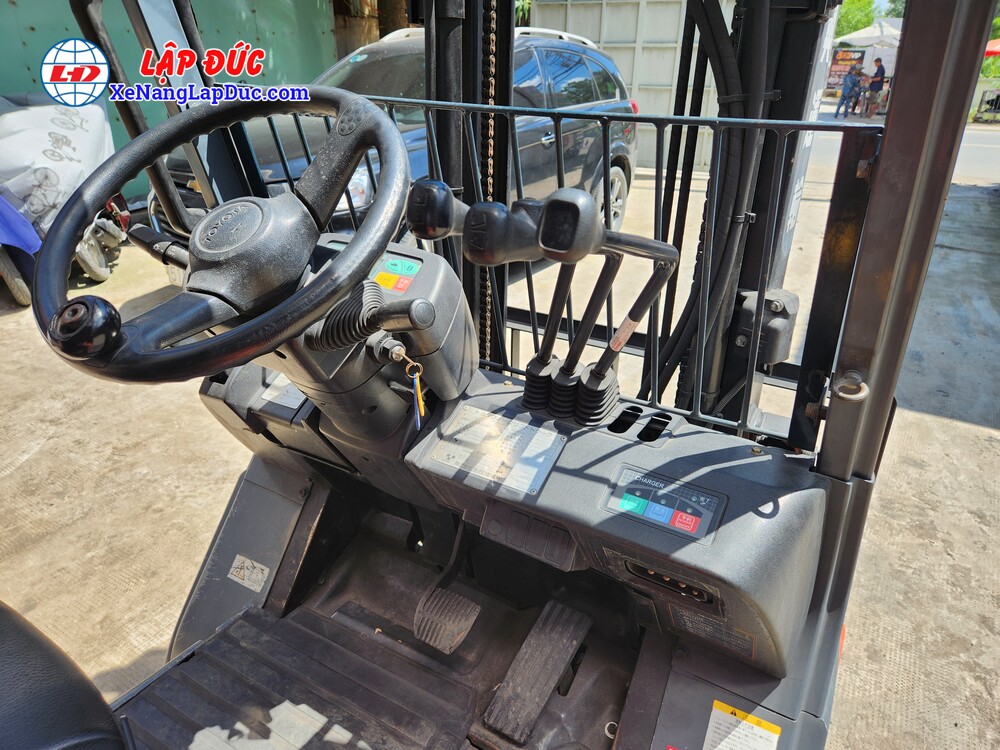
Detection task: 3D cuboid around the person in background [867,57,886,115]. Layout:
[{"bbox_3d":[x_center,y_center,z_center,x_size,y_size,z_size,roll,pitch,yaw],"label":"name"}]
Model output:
[{"bbox_3d":[11.683,-8.892,20.617,0.380,1.736,0.500,-7,26,-13],"label":"person in background"}]

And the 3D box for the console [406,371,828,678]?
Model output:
[{"bbox_3d":[0.121,0.148,0.805,0.475,0.200,0.200,12,28,25],"label":"console"}]

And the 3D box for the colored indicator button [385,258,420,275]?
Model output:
[{"bbox_3d":[-0.117,-0.130,0.800,0.050,0.005,0.020,12,63,25],"label":"colored indicator button"}]

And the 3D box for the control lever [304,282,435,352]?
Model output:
[{"bbox_3d":[-0.130,-0.062,0.690,0.121,0.056,0.056,4,25,9],"label":"control lever"}]

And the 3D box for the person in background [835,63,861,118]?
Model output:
[{"bbox_3d":[11.153,-9.064,21.324,0.500,1.579,0.550,-21,32,-37],"label":"person in background"}]

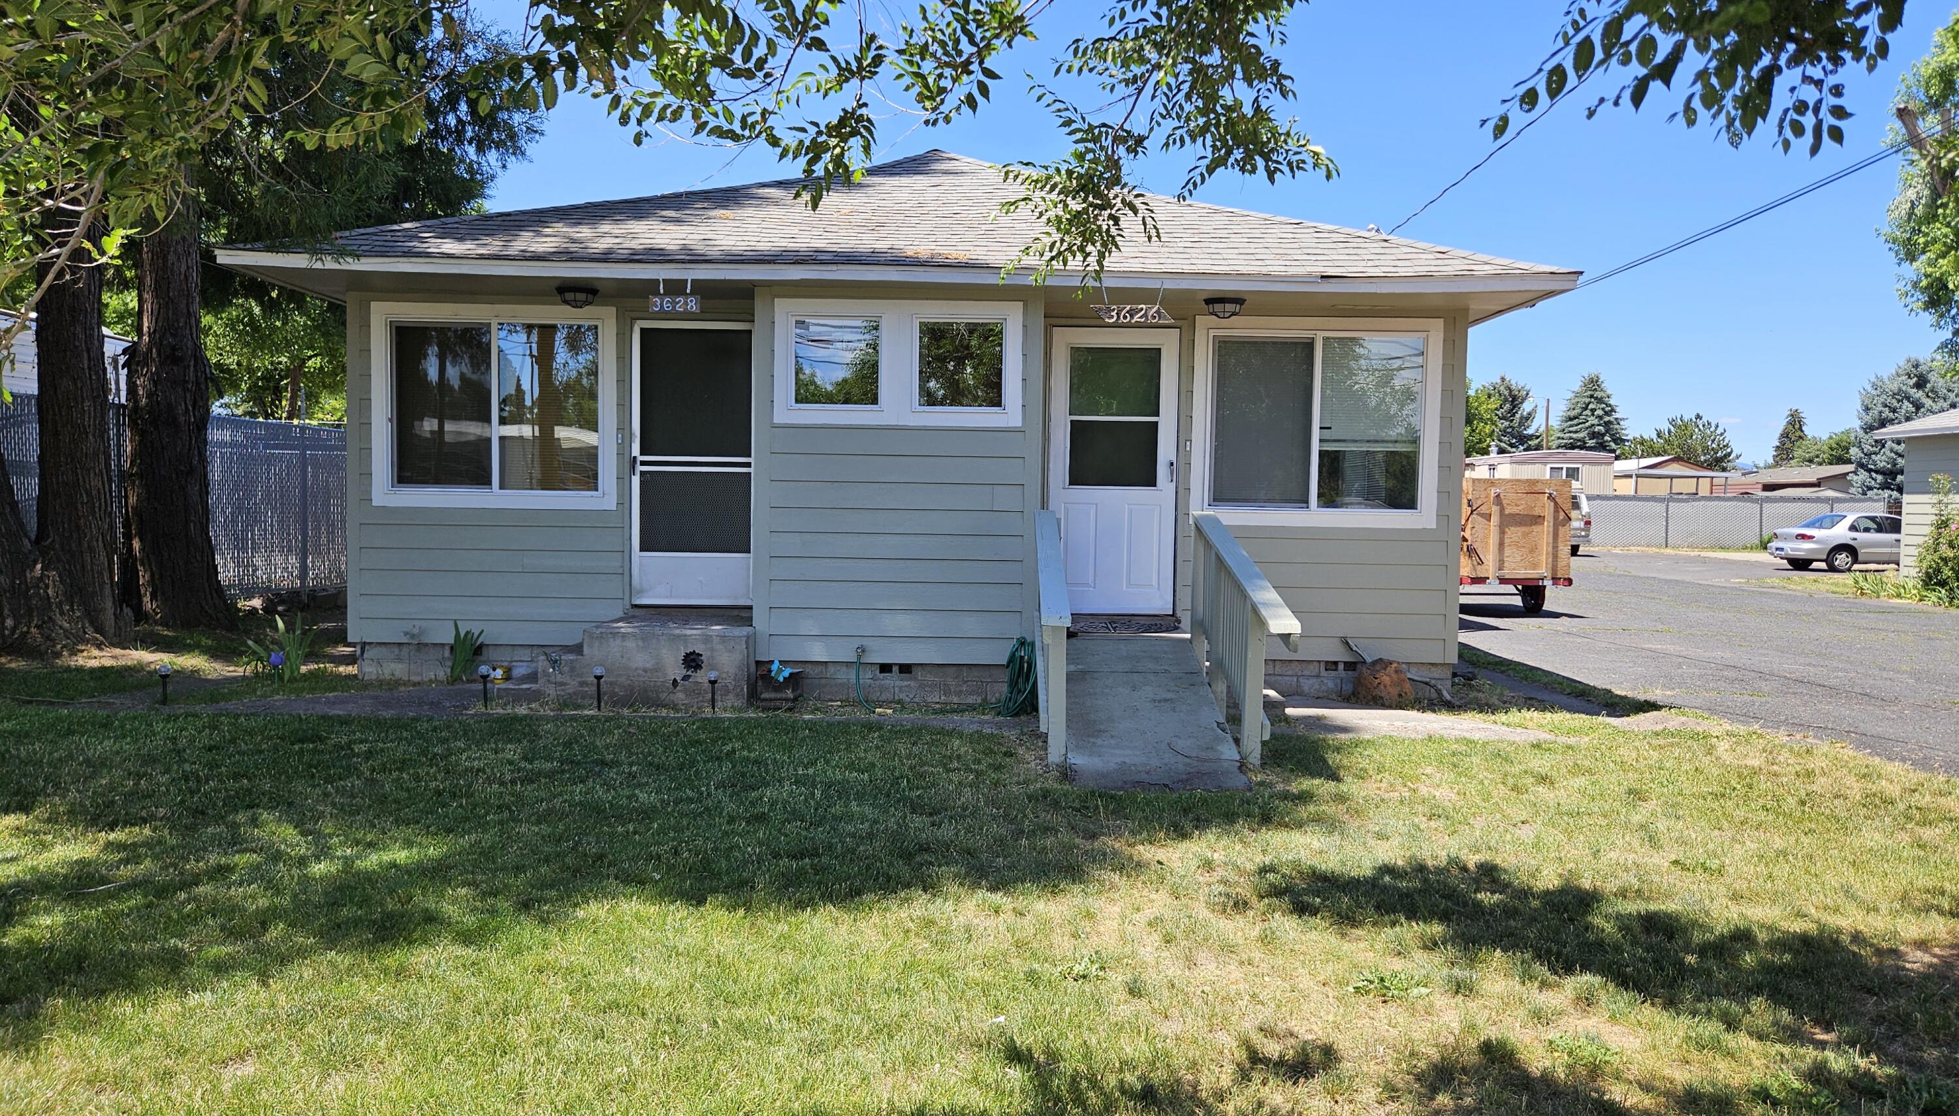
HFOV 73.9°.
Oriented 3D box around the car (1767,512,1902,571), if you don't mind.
[{"bbox_3d":[22.073,-0.377,32.095,4.580,1.390,1.720,1,3,-1],"label":"car"}]

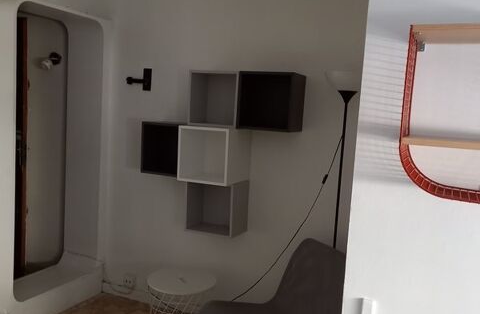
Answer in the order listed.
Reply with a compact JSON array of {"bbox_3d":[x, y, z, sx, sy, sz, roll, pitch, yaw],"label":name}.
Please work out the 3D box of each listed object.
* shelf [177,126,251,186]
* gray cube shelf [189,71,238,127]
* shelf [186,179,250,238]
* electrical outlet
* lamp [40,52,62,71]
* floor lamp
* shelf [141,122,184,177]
[{"bbox_3d":[-0.160,-0.023,3.015,0.350,0.350,0.350,6,6,24],"label":"shelf"},{"bbox_3d":[-0.122,-0.375,3.025,0.350,0.350,0.250,6,6,24],"label":"gray cube shelf"},{"bbox_3d":[-0.157,0.321,3.096,0.350,0.350,0.250,6,6,24],"label":"shelf"},{"bbox_3d":[-0.860,0.962,3.578,0.095,0.100,0.040,6,6,24],"label":"electrical outlet"},{"bbox_3d":[-1.555,-0.792,3.803,0.120,0.150,0.130,6,6,24],"label":"lamp"},{"bbox_3d":[0.572,0.386,2.747,0.262,1.756,0.262,6,6,24],"label":"floor lamp"},{"bbox_3d":[-0.459,-0.058,3.201,0.350,0.350,0.250,6,6,24],"label":"shelf"}]

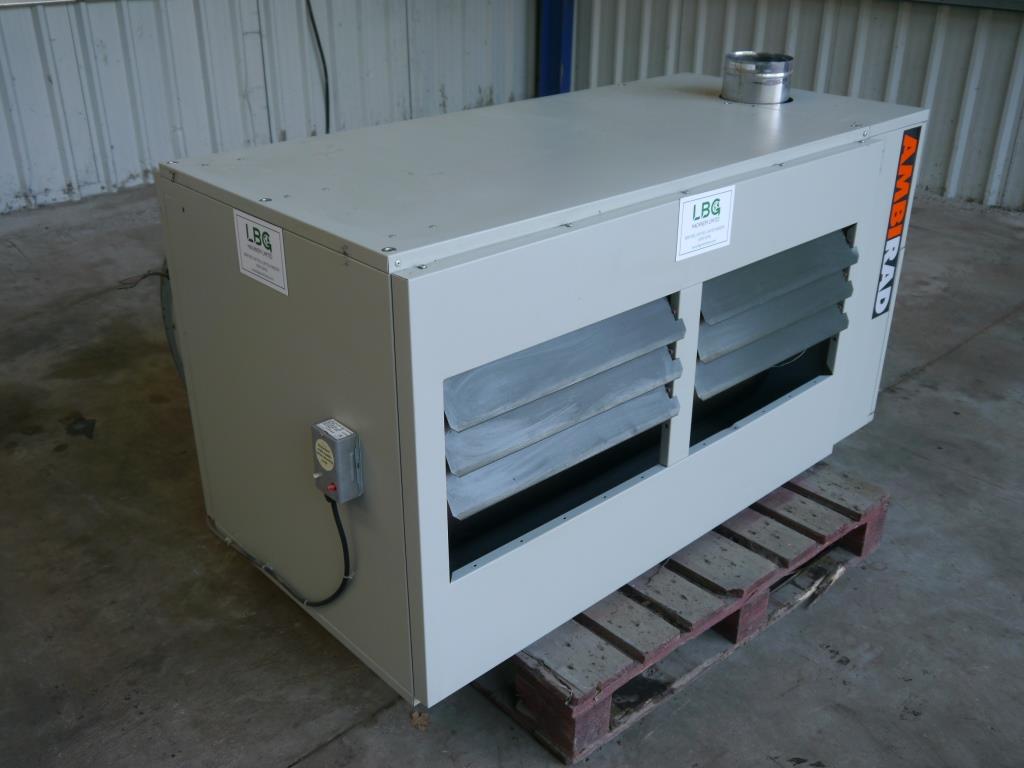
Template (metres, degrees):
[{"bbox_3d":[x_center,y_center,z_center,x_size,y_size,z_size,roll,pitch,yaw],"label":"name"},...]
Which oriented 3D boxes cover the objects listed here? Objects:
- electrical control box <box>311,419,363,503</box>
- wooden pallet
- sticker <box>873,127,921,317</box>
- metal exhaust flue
[{"bbox_3d":[-0.270,0.119,1.560,0.040,0.111,0.067,-22,34,-38],"label":"electrical control box"},{"bbox_3d":[0.096,0.263,2.397,0.982,0.153,1.160,-21,33,-36],"label":"wooden pallet"},{"bbox_3d":[0.883,-0.362,2.310,0.078,0.446,0.003,-22,34,-38],"label":"sticker"},{"bbox_3d":[0.574,-0.716,2.351,0.154,0.092,0.154,0,26,0],"label":"metal exhaust flue"}]

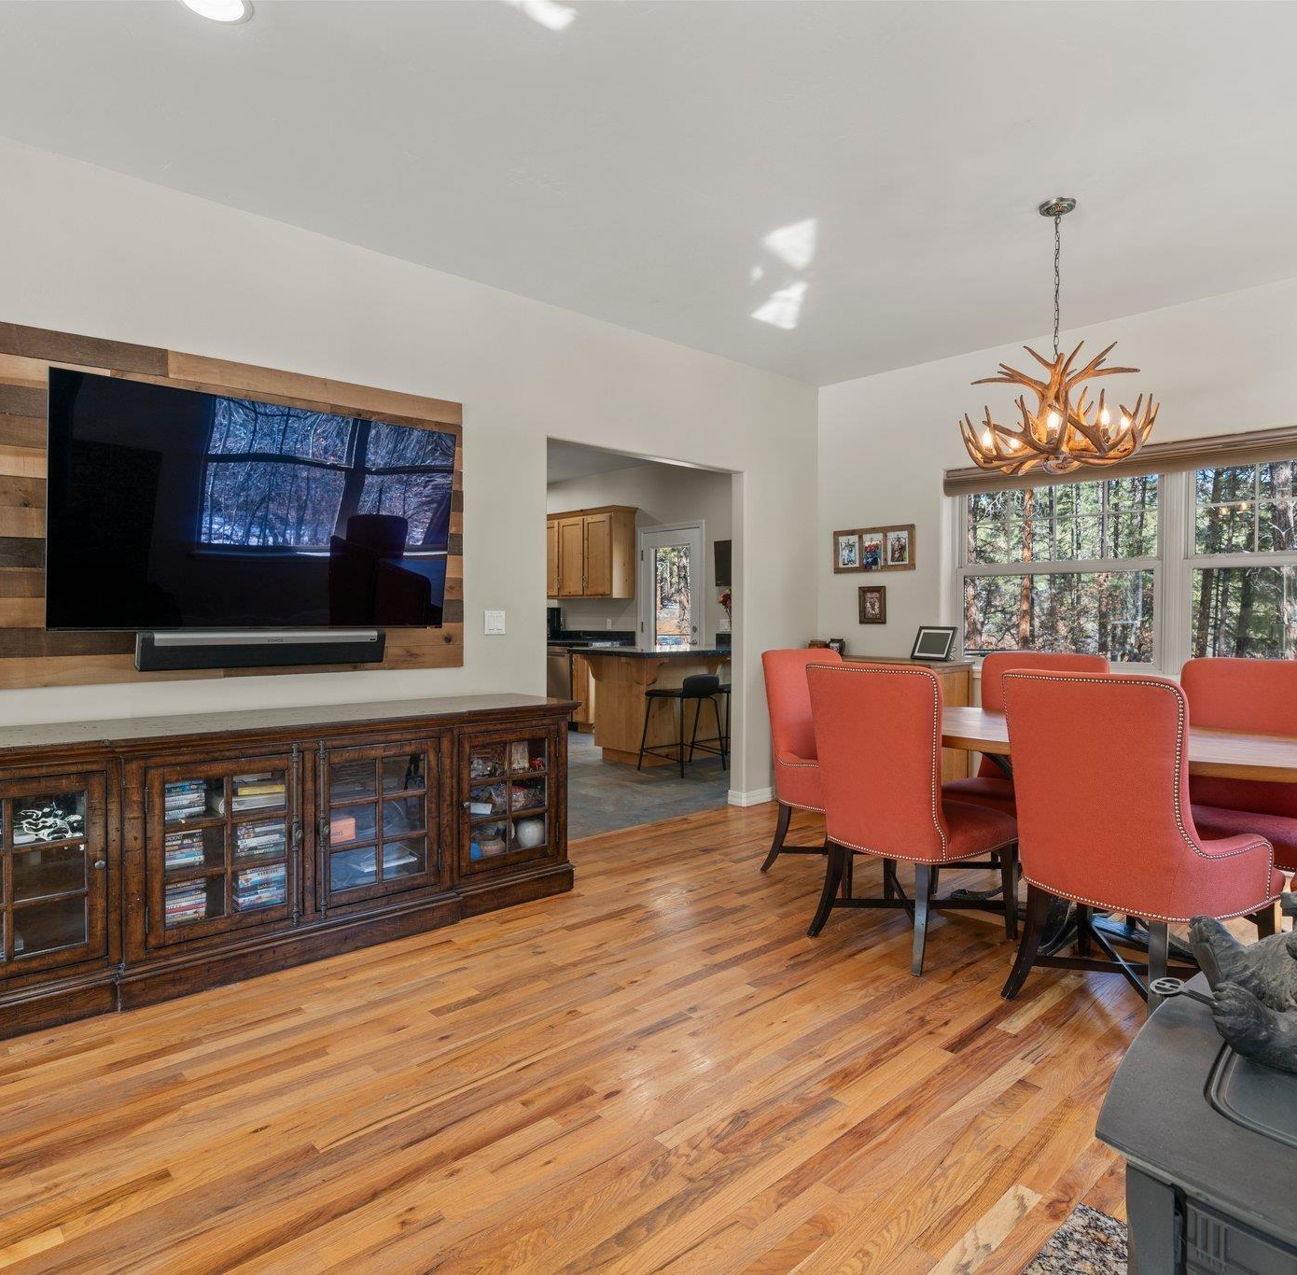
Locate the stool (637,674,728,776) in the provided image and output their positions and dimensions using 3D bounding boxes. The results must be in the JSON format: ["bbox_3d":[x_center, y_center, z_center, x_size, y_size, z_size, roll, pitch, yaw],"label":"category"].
[{"bbox_3d":[0.282,0.648,6.539,0.502,0.743,0.462,-1,2,-41],"label":"stool"}]

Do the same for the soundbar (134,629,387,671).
[{"bbox_3d":[-1.469,0.046,3.299,0.900,0.125,0.095,-1,2,-43],"label":"soundbar"}]

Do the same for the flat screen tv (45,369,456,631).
[{"bbox_3d":[-1.414,-0.448,3.234,1.450,0.835,0.050,-1,10,-43],"label":"flat screen tv"}]

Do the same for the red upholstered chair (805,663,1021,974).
[{"bbox_3d":[0.974,0.606,3.172,0.683,1.034,0.582,-1,2,-41],"label":"red upholstered chair"}]

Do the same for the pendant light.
[{"bbox_3d":[1.537,-1.111,3.207,0.743,0.994,0.743,-1,2,-41],"label":"pendant light"}]

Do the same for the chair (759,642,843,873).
[{"bbox_3d":[0.879,0.584,3.901,0.643,1.034,0.683,-1,2,-41],"label":"chair"}]

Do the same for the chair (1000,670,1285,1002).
[{"bbox_3d":[1.533,0.621,2.643,0.660,1.030,0.580,-1,2,-32],"label":"chair"}]

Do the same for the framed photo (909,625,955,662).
[{"bbox_3d":[1.630,0.035,4.843,0.040,0.201,0.229,27,-16,-38],"label":"framed photo"}]

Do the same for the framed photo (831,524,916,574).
[{"bbox_3d":[1.413,-0.547,5.345,0.025,0.276,0.602,-1,2,-41],"label":"framed photo"}]

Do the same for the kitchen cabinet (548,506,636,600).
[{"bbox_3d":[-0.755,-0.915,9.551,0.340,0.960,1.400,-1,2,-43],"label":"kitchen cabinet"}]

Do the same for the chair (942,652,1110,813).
[{"bbox_3d":[1.584,0.592,3.703,0.673,1.034,0.592,-1,2,-41],"label":"chair"}]

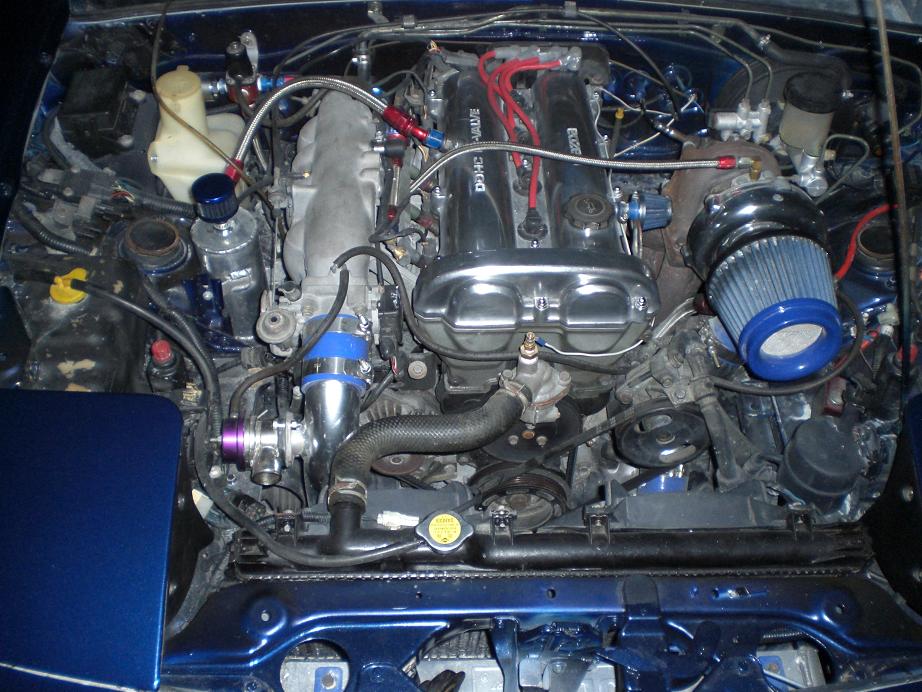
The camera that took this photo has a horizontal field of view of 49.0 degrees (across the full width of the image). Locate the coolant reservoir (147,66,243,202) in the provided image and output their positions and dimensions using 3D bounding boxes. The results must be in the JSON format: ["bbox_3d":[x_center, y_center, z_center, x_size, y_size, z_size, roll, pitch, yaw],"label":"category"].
[{"bbox_3d":[-0.377,-0.300,1.473,0.122,0.210,0.100,0,50,-3],"label":"coolant reservoir"}]

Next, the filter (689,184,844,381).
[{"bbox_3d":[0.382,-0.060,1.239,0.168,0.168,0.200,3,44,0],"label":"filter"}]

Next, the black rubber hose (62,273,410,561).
[{"bbox_3d":[-0.264,0.086,1.185,0.440,0.090,0.400,0,50,-3],"label":"black rubber hose"}]

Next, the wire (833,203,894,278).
[{"bbox_3d":[0.564,-0.148,1.415,0.087,0.069,0.091,0,50,-3],"label":"wire"}]

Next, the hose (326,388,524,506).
[{"bbox_3d":[-0.026,0.104,1.172,0.240,0.100,0.210,0,50,-3],"label":"hose"}]

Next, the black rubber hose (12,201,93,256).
[{"bbox_3d":[-0.555,-0.158,1.381,0.117,0.046,0.069,0,50,-3],"label":"black rubber hose"}]

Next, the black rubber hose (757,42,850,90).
[{"bbox_3d":[0.493,-0.399,1.453,0.123,0.034,0.093,0,50,-3],"label":"black rubber hose"}]

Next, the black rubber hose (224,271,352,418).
[{"bbox_3d":[-0.212,-0.005,1.248,0.149,0.100,0.155,0,50,-3],"label":"black rubber hose"}]

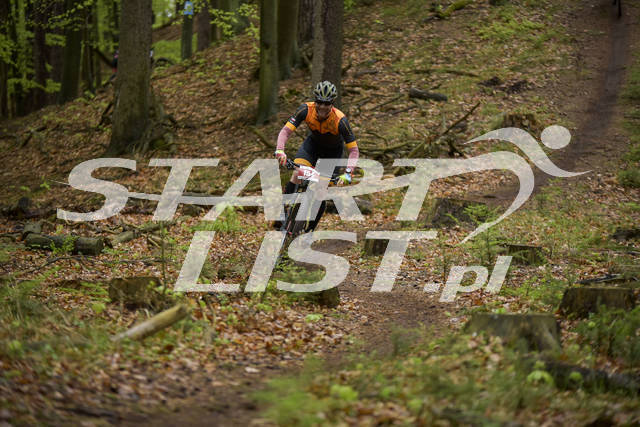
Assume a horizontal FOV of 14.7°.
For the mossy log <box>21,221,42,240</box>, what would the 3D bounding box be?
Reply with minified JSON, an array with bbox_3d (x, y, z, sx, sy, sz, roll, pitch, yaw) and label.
[{"bbox_3d":[-2.874,0.174,24.800,0.220,0.200,0.220,0,0,0],"label":"mossy log"}]

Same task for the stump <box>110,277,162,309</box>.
[{"bbox_3d":[-1.222,0.520,16.400,0.340,0.210,0.330,0,0,0],"label":"stump"}]

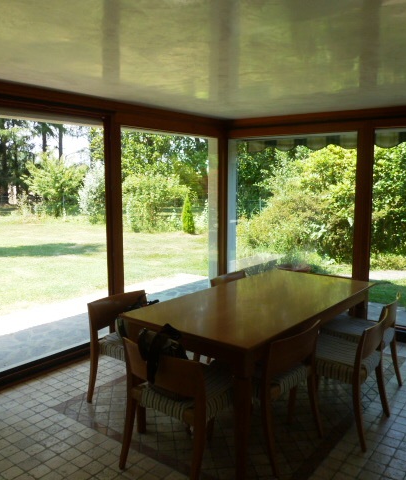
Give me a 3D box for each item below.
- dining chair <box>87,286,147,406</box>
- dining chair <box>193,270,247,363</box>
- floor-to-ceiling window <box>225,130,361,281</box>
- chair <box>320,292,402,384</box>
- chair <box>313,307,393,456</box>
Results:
[{"bbox_3d":[-0.465,0.813,3.198,0.528,0.760,0.544,6,10,39],"label":"dining chair"},{"bbox_3d":[0.420,0.720,3.945,0.528,0.760,0.544,6,9,38],"label":"dining chair"},{"bbox_3d":[0.999,-0.231,5.276,1.664,2.032,0.096,6,10,39],"label":"floor-to-ceiling window"},{"bbox_3d":[1.195,0.788,3.439,0.528,0.760,0.544,6,9,36],"label":"chair"},{"bbox_3d":[0.922,0.848,2.970,0.528,0.760,0.544,6,9,36],"label":"chair"}]

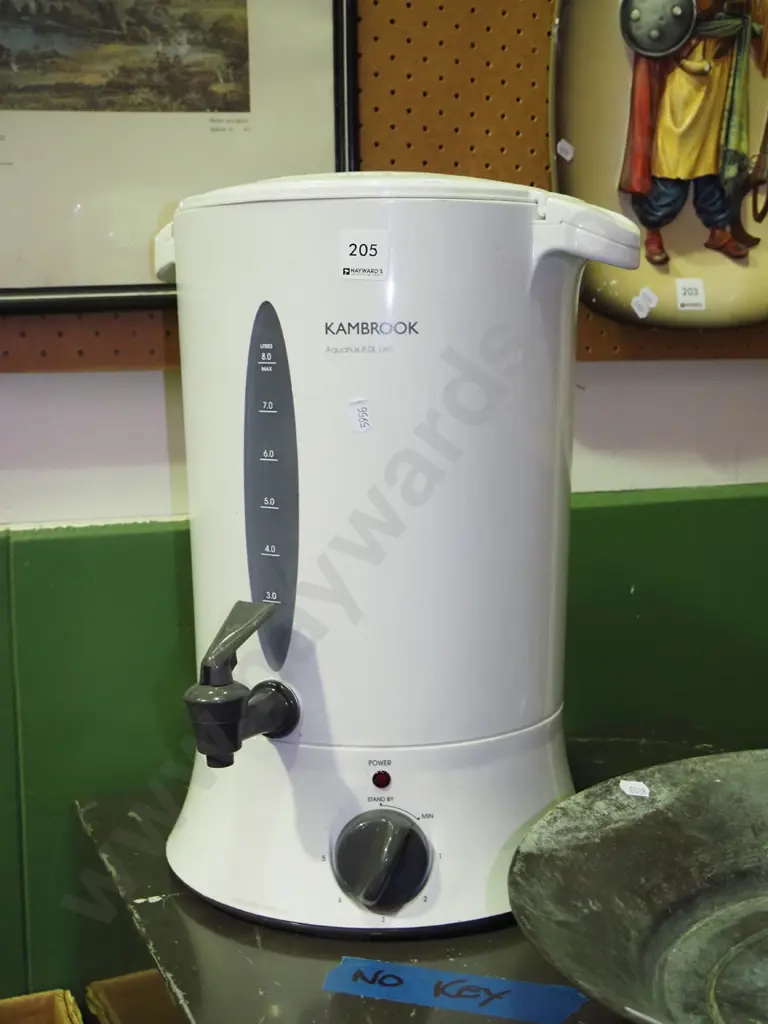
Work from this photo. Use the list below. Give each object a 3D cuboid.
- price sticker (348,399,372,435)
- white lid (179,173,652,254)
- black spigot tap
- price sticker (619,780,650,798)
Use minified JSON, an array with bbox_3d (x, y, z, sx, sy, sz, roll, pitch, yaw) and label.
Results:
[{"bbox_3d":[-0.012,-0.050,0.714,0.011,0.019,0.001,-7,8,6],"label":"price sticker"},{"bbox_3d":[0.007,-0.179,0.825,0.292,0.046,0.244,2,8,19],"label":"white lid"},{"bbox_3d":[-0.080,0.092,0.733,0.035,0.085,0.070,4,9,30],"label":"black spigot tap"},{"bbox_3d":[0.154,0.170,0.835,0.021,0.001,0.011,10,39,-22],"label":"price sticker"}]

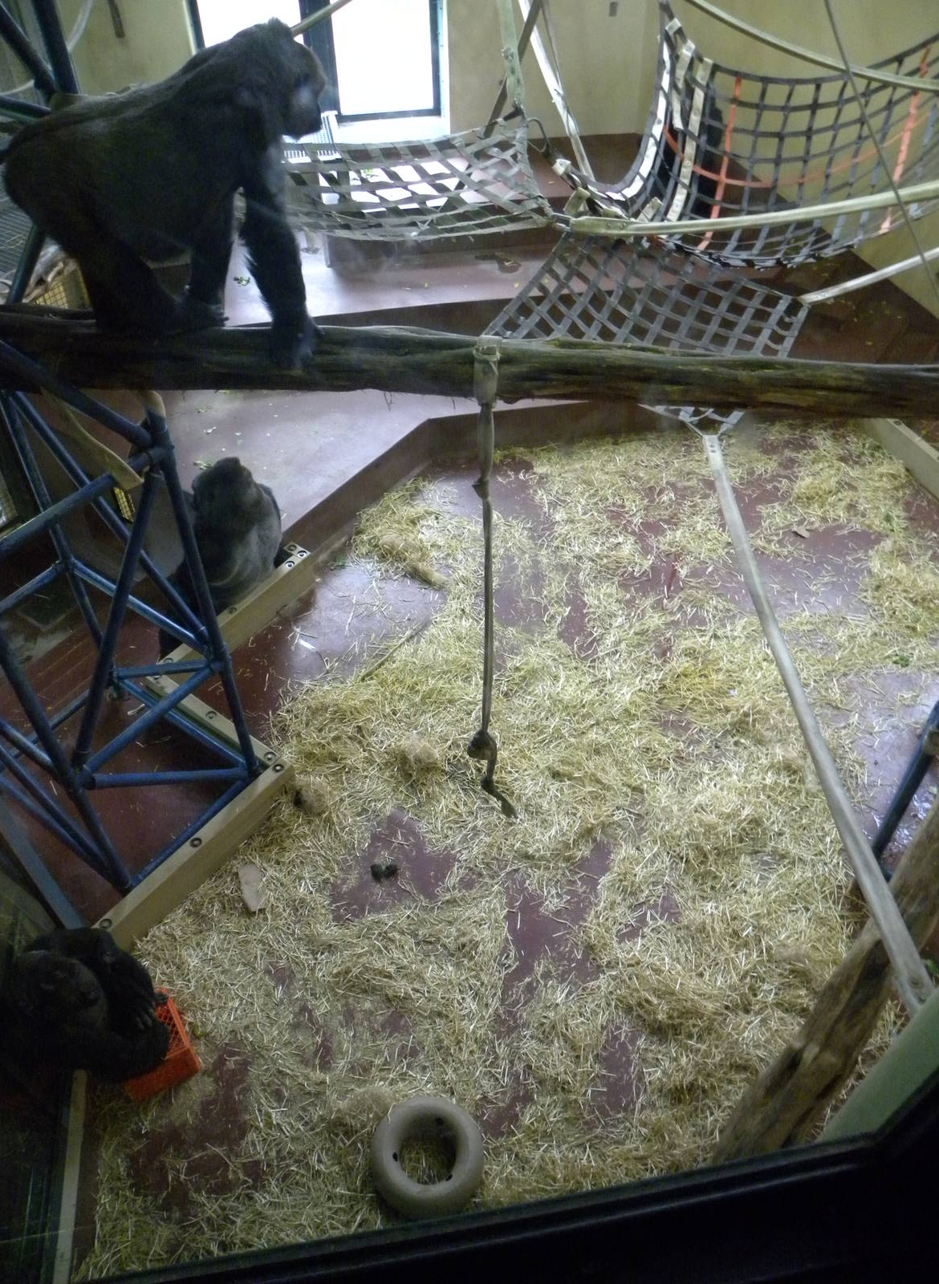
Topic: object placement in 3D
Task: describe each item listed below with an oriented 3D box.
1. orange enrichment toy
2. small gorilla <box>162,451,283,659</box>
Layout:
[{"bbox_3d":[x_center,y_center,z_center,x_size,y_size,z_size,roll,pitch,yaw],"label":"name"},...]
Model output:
[{"bbox_3d":[-1.445,1.860,4.405,0.300,0.240,0.290,-23,48,-21],"label":"orange enrichment toy"},{"bbox_3d":[-1.649,-0.655,6.407,0.560,1.050,0.880,24,49,24],"label":"small gorilla"}]

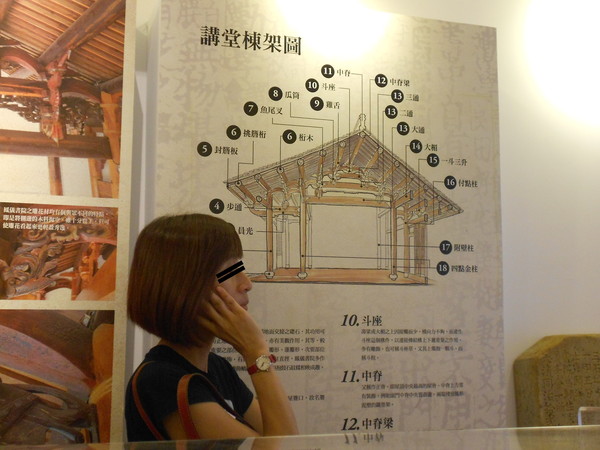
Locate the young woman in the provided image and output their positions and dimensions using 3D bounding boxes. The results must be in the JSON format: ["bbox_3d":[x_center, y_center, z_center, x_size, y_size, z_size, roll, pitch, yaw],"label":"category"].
[{"bbox_3d":[-0.205,0.710,1.620,0.420,1.480,0.450,-1,-8,8],"label":"young woman"}]

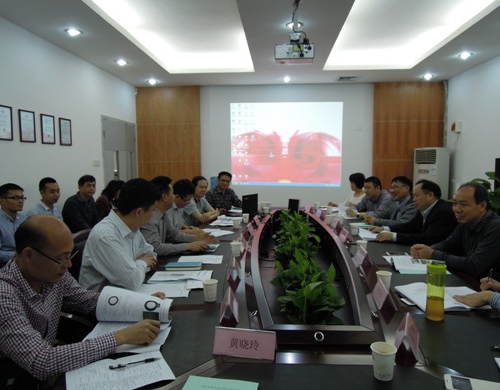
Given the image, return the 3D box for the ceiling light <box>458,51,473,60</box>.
[{"bbox_3d":[2.796,-1.817,4.665,0.175,0.050,0.175,0,5,4],"label":"ceiling light"}]

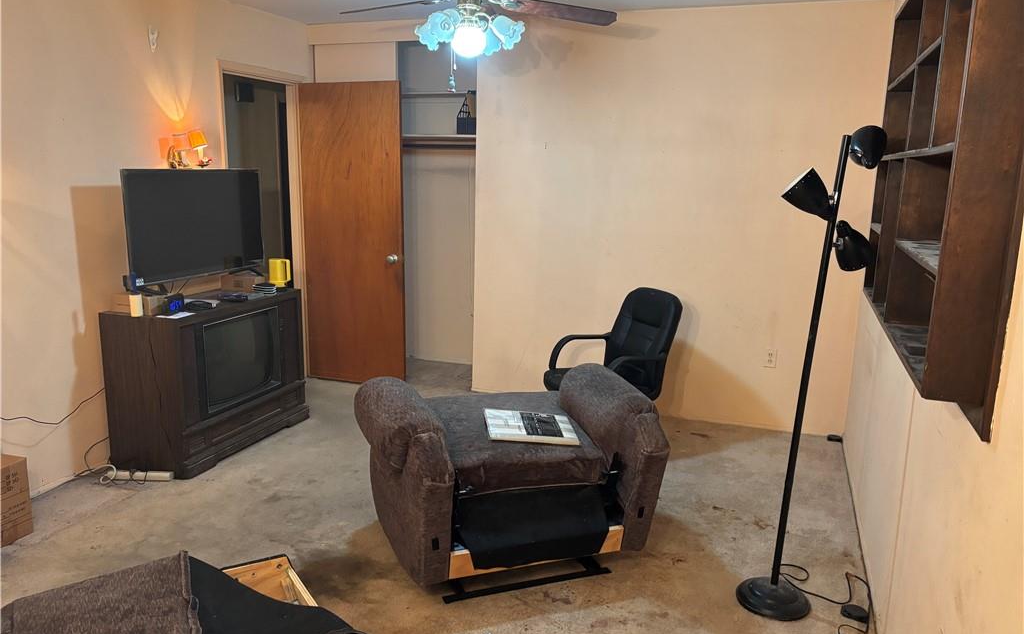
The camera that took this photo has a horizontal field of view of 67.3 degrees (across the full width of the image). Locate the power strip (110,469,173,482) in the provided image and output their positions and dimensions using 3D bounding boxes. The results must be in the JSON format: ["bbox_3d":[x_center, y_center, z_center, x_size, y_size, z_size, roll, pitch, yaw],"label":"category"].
[{"bbox_3d":[-1.777,0.758,3.694,0.300,0.040,0.055,1,11,-3],"label":"power strip"}]

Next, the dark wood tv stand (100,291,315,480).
[{"bbox_3d":[-1.618,0.298,4.170,0.520,0.770,1.020,5,12,19],"label":"dark wood tv stand"}]

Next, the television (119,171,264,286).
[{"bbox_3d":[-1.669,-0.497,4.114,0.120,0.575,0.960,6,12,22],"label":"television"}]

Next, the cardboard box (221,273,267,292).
[{"bbox_3d":[-1.554,-0.200,4.476,0.240,0.095,0.150,5,12,19],"label":"cardboard box"}]

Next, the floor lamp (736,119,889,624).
[{"bbox_3d":[0.964,0.203,2.603,0.310,1.661,0.280,9,13,20],"label":"floor lamp"}]

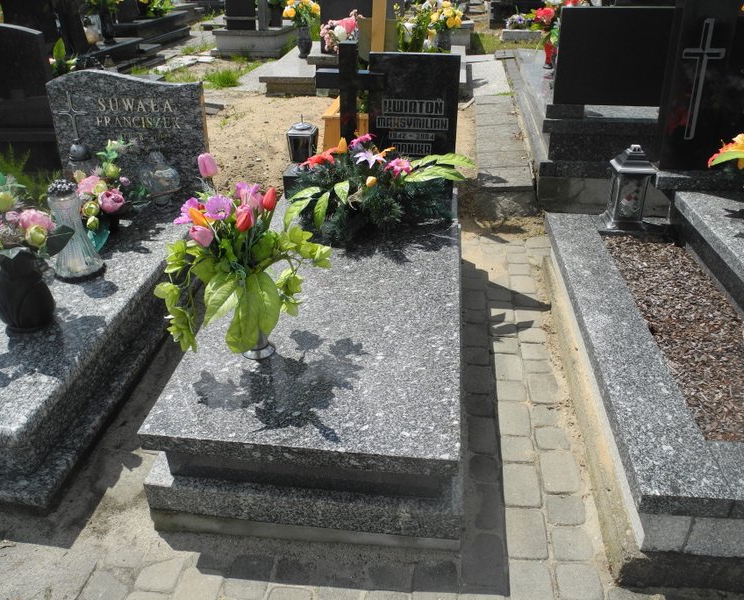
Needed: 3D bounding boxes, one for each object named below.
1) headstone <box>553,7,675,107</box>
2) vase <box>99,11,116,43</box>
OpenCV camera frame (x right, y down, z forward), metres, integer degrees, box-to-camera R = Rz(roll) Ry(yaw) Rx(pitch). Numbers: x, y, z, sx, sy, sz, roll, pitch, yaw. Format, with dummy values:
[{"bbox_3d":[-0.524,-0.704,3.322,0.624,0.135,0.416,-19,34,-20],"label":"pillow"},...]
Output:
[{"bbox_3d":[1.293,-1.273,3.405,0.625,0.480,0.081,4,27,6],"label":"headstone"},{"bbox_3d":[-2.739,-2.821,6.700,0.150,0.310,0.150,4,27,6],"label":"vase"}]

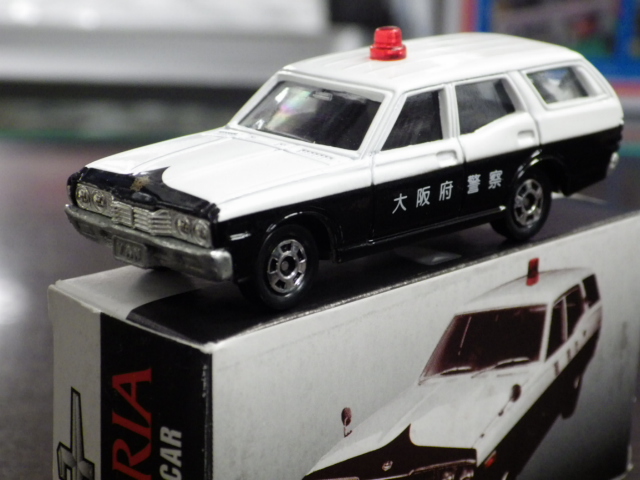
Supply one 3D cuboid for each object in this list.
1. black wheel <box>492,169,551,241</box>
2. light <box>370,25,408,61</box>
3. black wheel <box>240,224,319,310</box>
[{"bbox_3d":[0.026,-0.005,0.205,0.009,0.009,0.003,-14,21,-42],"label":"black wheel"},{"bbox_3d":[0.009,-0.024,0.199,0.005,0.004,0.005,1,16,0],"label":"light"},{"bbox_3d":[-0.004,0.003,0.177,0.009,0.009,0.003,-14,21,-42],"label":"black wheel"}]

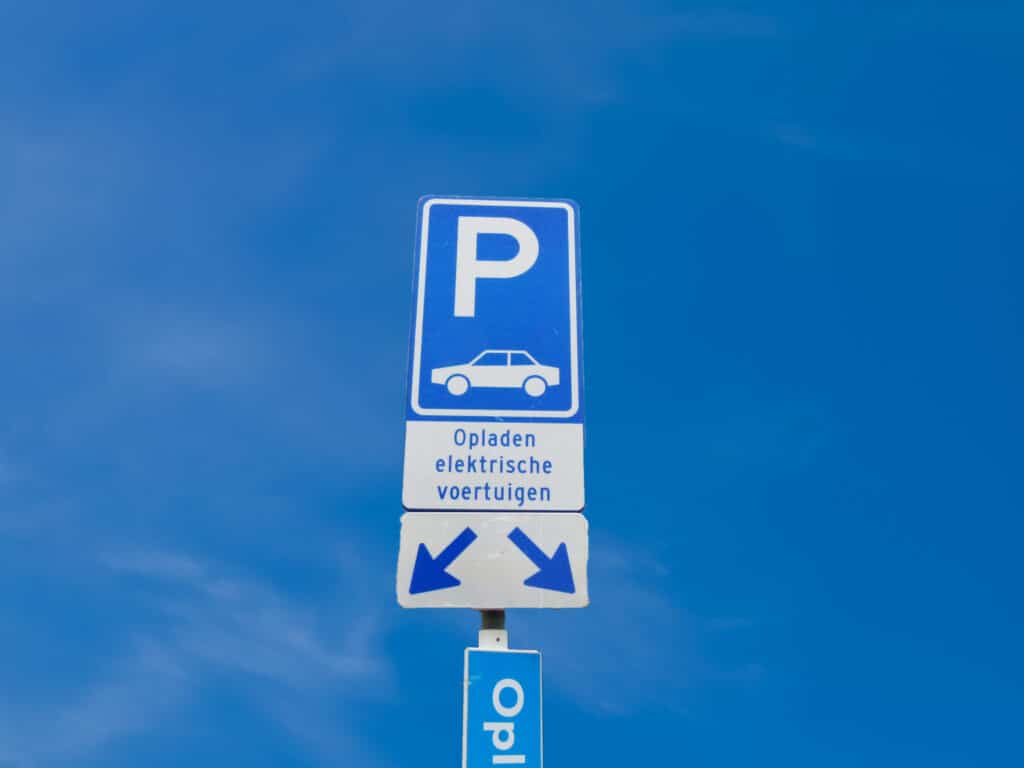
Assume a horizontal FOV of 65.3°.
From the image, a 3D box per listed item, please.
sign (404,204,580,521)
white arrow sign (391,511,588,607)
[{"bbox_3d":[-0.036,-0.088,1.871,0.400,0.772,0.030,1,-17,-2],"label":"sign"},{"bbox_3d":[-0.038,0.382,1.729,0.405,0.202,0.030,1,-17,-2],"label":"white arrow sign"}]

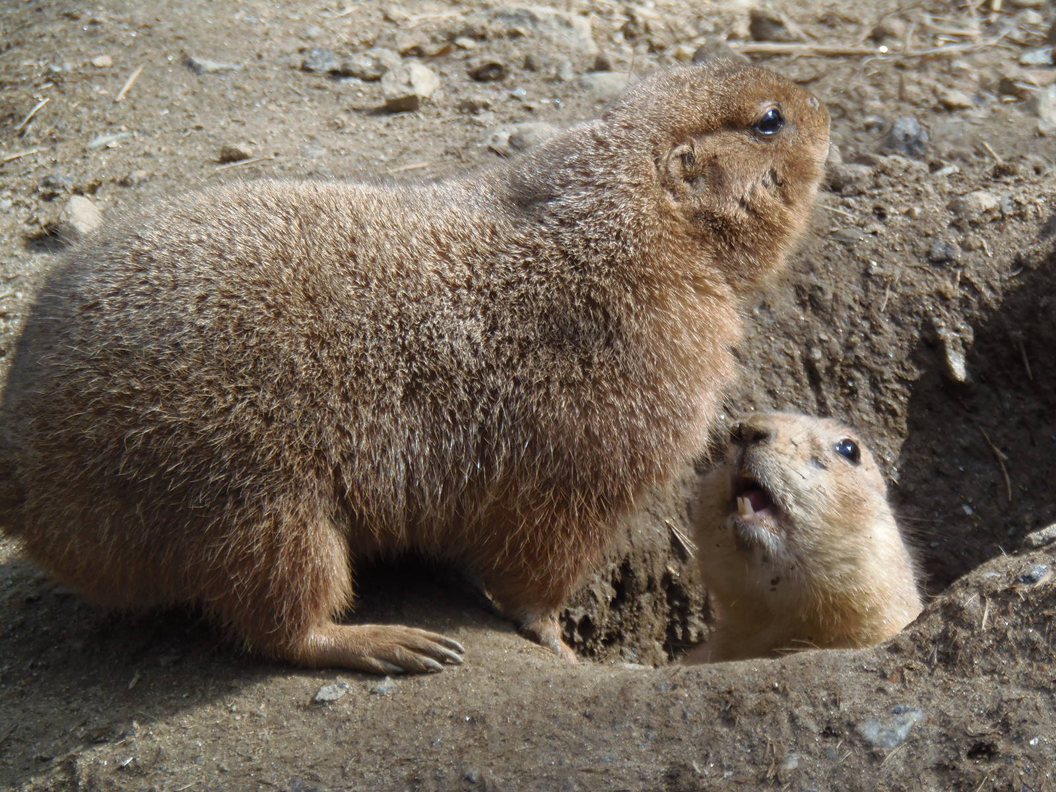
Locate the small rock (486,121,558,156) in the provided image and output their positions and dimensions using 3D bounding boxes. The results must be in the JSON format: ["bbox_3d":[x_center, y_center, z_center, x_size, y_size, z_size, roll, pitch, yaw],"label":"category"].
[{"bbox_3d":[-0.002,-0.101,3.900,0.028,0.010,0.021,0,21,0],"label":"small rock"}]

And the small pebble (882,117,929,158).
[{"bbox_3d":[0.148,-0.102,3.910,0.018,0.015,0.016,0,21,0],"label":"small pebble"}]

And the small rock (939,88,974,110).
[{"bbox_3d":[0.171,-0.118,3.970,0.014,0.007,0.011,0,21,0],"label":"small rock"}]

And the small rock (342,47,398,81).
[{"bbox_3d":[-0.063,-0.134,4.000,0.023,0.011,0.017,0,21,0],"label":"small rock"}]

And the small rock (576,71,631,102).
[{"bbox_3d":[0.032,-0.123,3.960,0.024,0.010,0.018,0,21,0],"label":"small rock"}]

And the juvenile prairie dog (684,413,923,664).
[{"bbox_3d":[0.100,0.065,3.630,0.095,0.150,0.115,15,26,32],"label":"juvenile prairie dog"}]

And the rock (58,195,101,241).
[{"bbox_3d":[-0.171,-0.068,3.820,0.018,0.017,0.016,0,21,0],"label":"rock"}]

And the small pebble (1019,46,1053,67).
[{"bbox_3d":[0.206,-0.138,4.040,0.014,0.007,0.010,0,21,0],"label":"small pebble"}]

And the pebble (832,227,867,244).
[{"bbox_3d":[0.126,-0.063,3.883,0.013,0.004,0.011,0,22,0],"label":"pebble"}]

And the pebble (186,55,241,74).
[{"bbox_3d":[-0.127,-0.133,4.000,0.023,0.006,0.011,0,21,0],"label":"pebble"}]

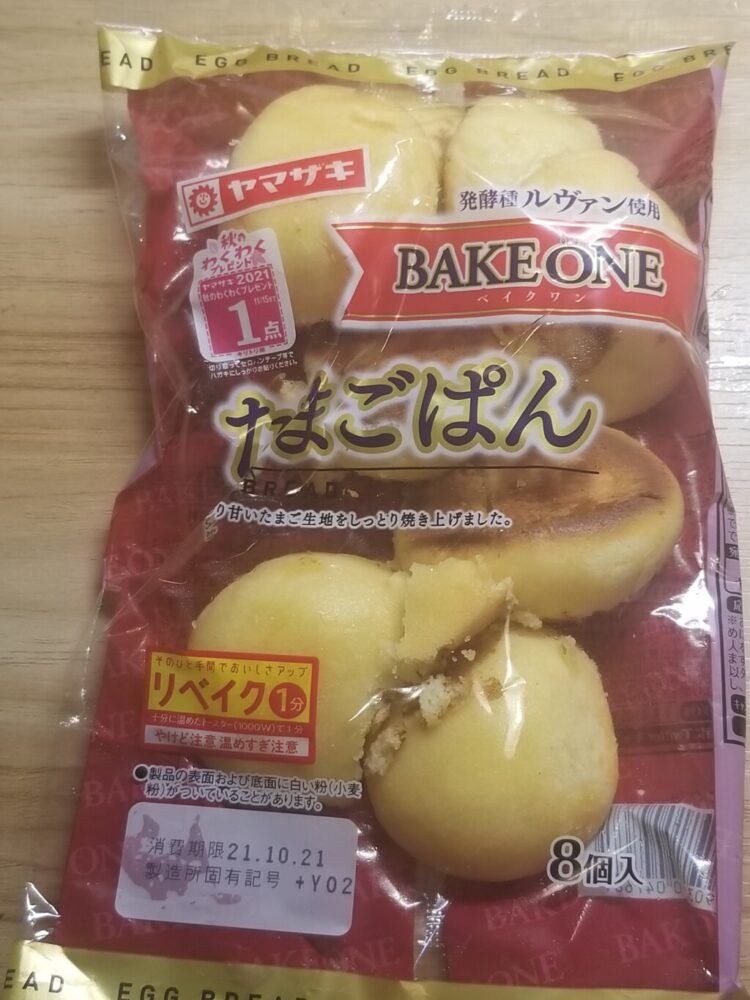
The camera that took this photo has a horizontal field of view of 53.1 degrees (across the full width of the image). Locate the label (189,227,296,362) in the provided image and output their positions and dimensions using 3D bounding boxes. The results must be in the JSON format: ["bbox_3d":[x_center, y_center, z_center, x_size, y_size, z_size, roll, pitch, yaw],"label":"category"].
[{"bbox_3d":[-0.036,-0.056,0.206,0.025,0.004,0.036,-11,78,10],"label":"label"}]

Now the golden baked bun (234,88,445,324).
[{"bbox_3d":[-0.012,-0.085,0.215,0.061,0.042,0.065,0,83,0],"label":"golden baked bun"}]

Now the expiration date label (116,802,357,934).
[{"bbox_3d":[-0.036,0.097,0.197,0.062,0.002,0.029,4,81,1],"label":"expiration date label"}]

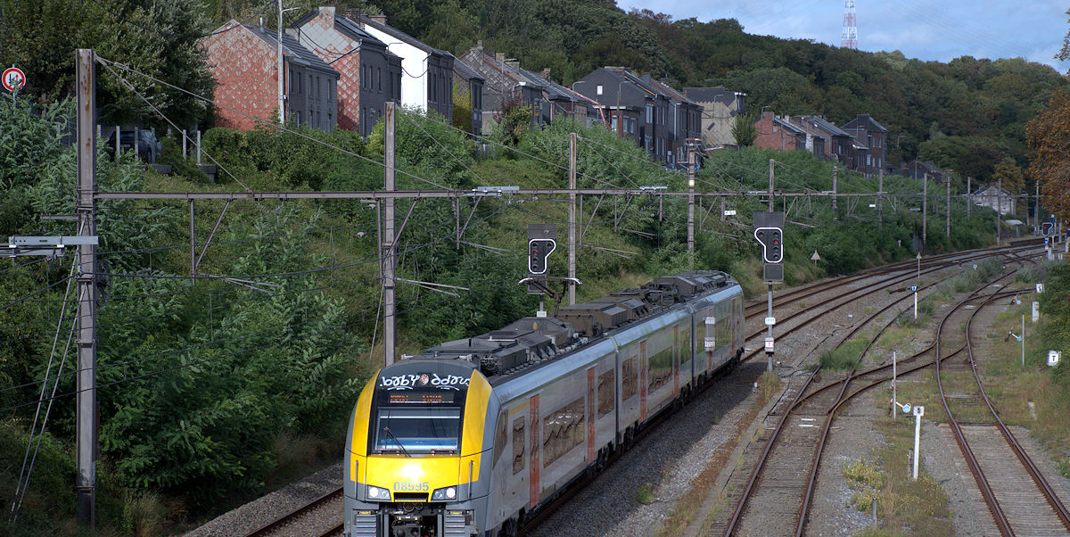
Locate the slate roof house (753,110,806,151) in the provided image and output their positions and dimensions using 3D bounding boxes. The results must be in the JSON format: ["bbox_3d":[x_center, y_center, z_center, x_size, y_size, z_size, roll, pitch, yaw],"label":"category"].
[{"bbox_3d":[32.690,-17.180,422.040,6.500,7.760,6.800,1,1,15],"label":"slate roof house"}]

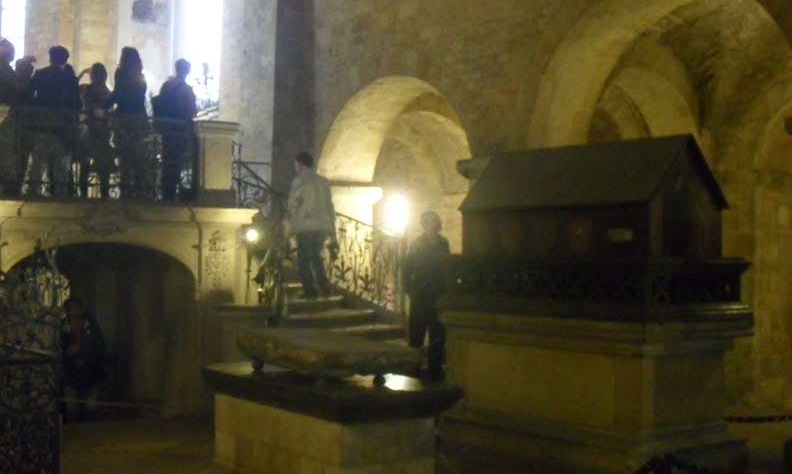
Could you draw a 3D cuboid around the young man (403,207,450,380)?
[{"bbox_3d":[0.312,0.603,11.700,0.500,1.749,0.360,0,-1,-10],"label":"young man"}]

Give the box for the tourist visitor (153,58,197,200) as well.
[{"bbox_3d":[-2.575,-1.238,13.300,0.500,1.674,0.380,0,-1,-30],"label":"tourist visitor"}]

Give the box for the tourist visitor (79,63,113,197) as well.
[{"bbox_3d":[-3.351,-1.180,12.800,0.420,1.544,0.360,0,-1,-30],"label":"tourist visitor"}]

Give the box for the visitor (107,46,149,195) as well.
[{"bbox_3d":[-3.028,-1.291,12.900,0.470,1.714,0.340,0,-1,-25],"label":"visitor"}]

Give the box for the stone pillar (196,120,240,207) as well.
[{"bbox_3d":[-2.029,-0.831,13.145,0.420,0.975,0.340,1,-1,-36],"label":"stone pillar"}]

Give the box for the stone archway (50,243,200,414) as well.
[{"bbox_3d":[-3.265,1.004,12.522,2.055,1.875,0.800,1,-1,-36],"label":"stone archway"}]

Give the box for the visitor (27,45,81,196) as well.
[{"bbox_3d":[-3.772,-1.272,12.600,0.560,1.696,0.360,0,-1,-25],"label":"visitor"}]

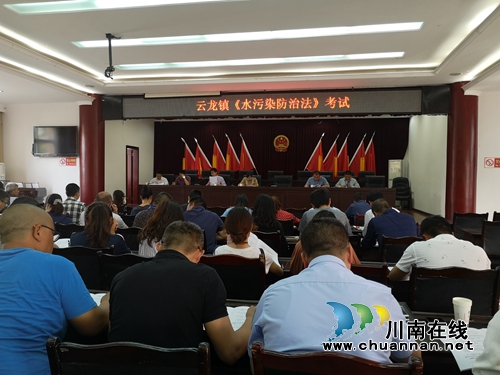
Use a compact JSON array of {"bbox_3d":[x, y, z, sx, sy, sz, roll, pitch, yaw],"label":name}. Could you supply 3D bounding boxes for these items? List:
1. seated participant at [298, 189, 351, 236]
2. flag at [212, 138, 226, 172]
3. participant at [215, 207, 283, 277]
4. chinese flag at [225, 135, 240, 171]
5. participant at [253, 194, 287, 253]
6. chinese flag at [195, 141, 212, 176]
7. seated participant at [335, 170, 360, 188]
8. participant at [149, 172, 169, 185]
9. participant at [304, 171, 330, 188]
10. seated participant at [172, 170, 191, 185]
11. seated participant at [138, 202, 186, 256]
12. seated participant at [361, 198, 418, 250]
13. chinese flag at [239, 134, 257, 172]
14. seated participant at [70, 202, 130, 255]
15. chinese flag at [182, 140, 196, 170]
[{"bbox_3d":[0.651,0.657,3.426,0.500,1.300,0.780,1,2,11],"label":"seated participant"},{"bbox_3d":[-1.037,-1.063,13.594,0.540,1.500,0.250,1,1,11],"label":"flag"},{"bbox_3d":[0.000,0.735,2.660,0.500,1.220,0.720,1,1,9],"label":"participant"},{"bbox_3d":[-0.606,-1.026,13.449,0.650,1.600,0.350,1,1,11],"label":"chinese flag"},{"bbox_3d":[0.153,0.666,3.919,0.470,1.210,0.800,1,1,11],"label":"participant"},{"bbox_3d":[-1.634,-1.010,13.706,0.630,1.420,0.250,1,1,11],"label":"chinese flag"},{"bbox_3d":[2.408,0.180,9.667,0.600,1.170,0.750,1,2,11],"label":"seated participant"},{"bbox_3d":[-2.492,0.120,10.616,0.560,1.140,0.750,1,2,11],"label":"participant"},{"bbox_3d":[1.683,0.160,9.760,0.580,1.160,0.780,1,1,11],"label":"participant"},{"bbox_3d":[-1.840,0.122,10.466,0.540,1.150,0.750,1,2,11],"label":"seated participant"},{"bbox_3d":[-0.613,0.689,2.855,0.480,1.200,0.800,1,1,11],"label":"seated participant"},{"bbox_3d":[1.230,0.722,3.550,0.520,1.240,0.740,1,1,5],"label":"seated participant"},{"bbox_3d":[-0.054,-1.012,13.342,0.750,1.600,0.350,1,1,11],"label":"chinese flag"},{"bbox_3d":[-1.078,0.704,2.924,0.500,1.200,0.800,1,1,11],"label":"seated participant"},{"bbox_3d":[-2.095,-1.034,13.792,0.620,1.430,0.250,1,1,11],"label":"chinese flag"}]

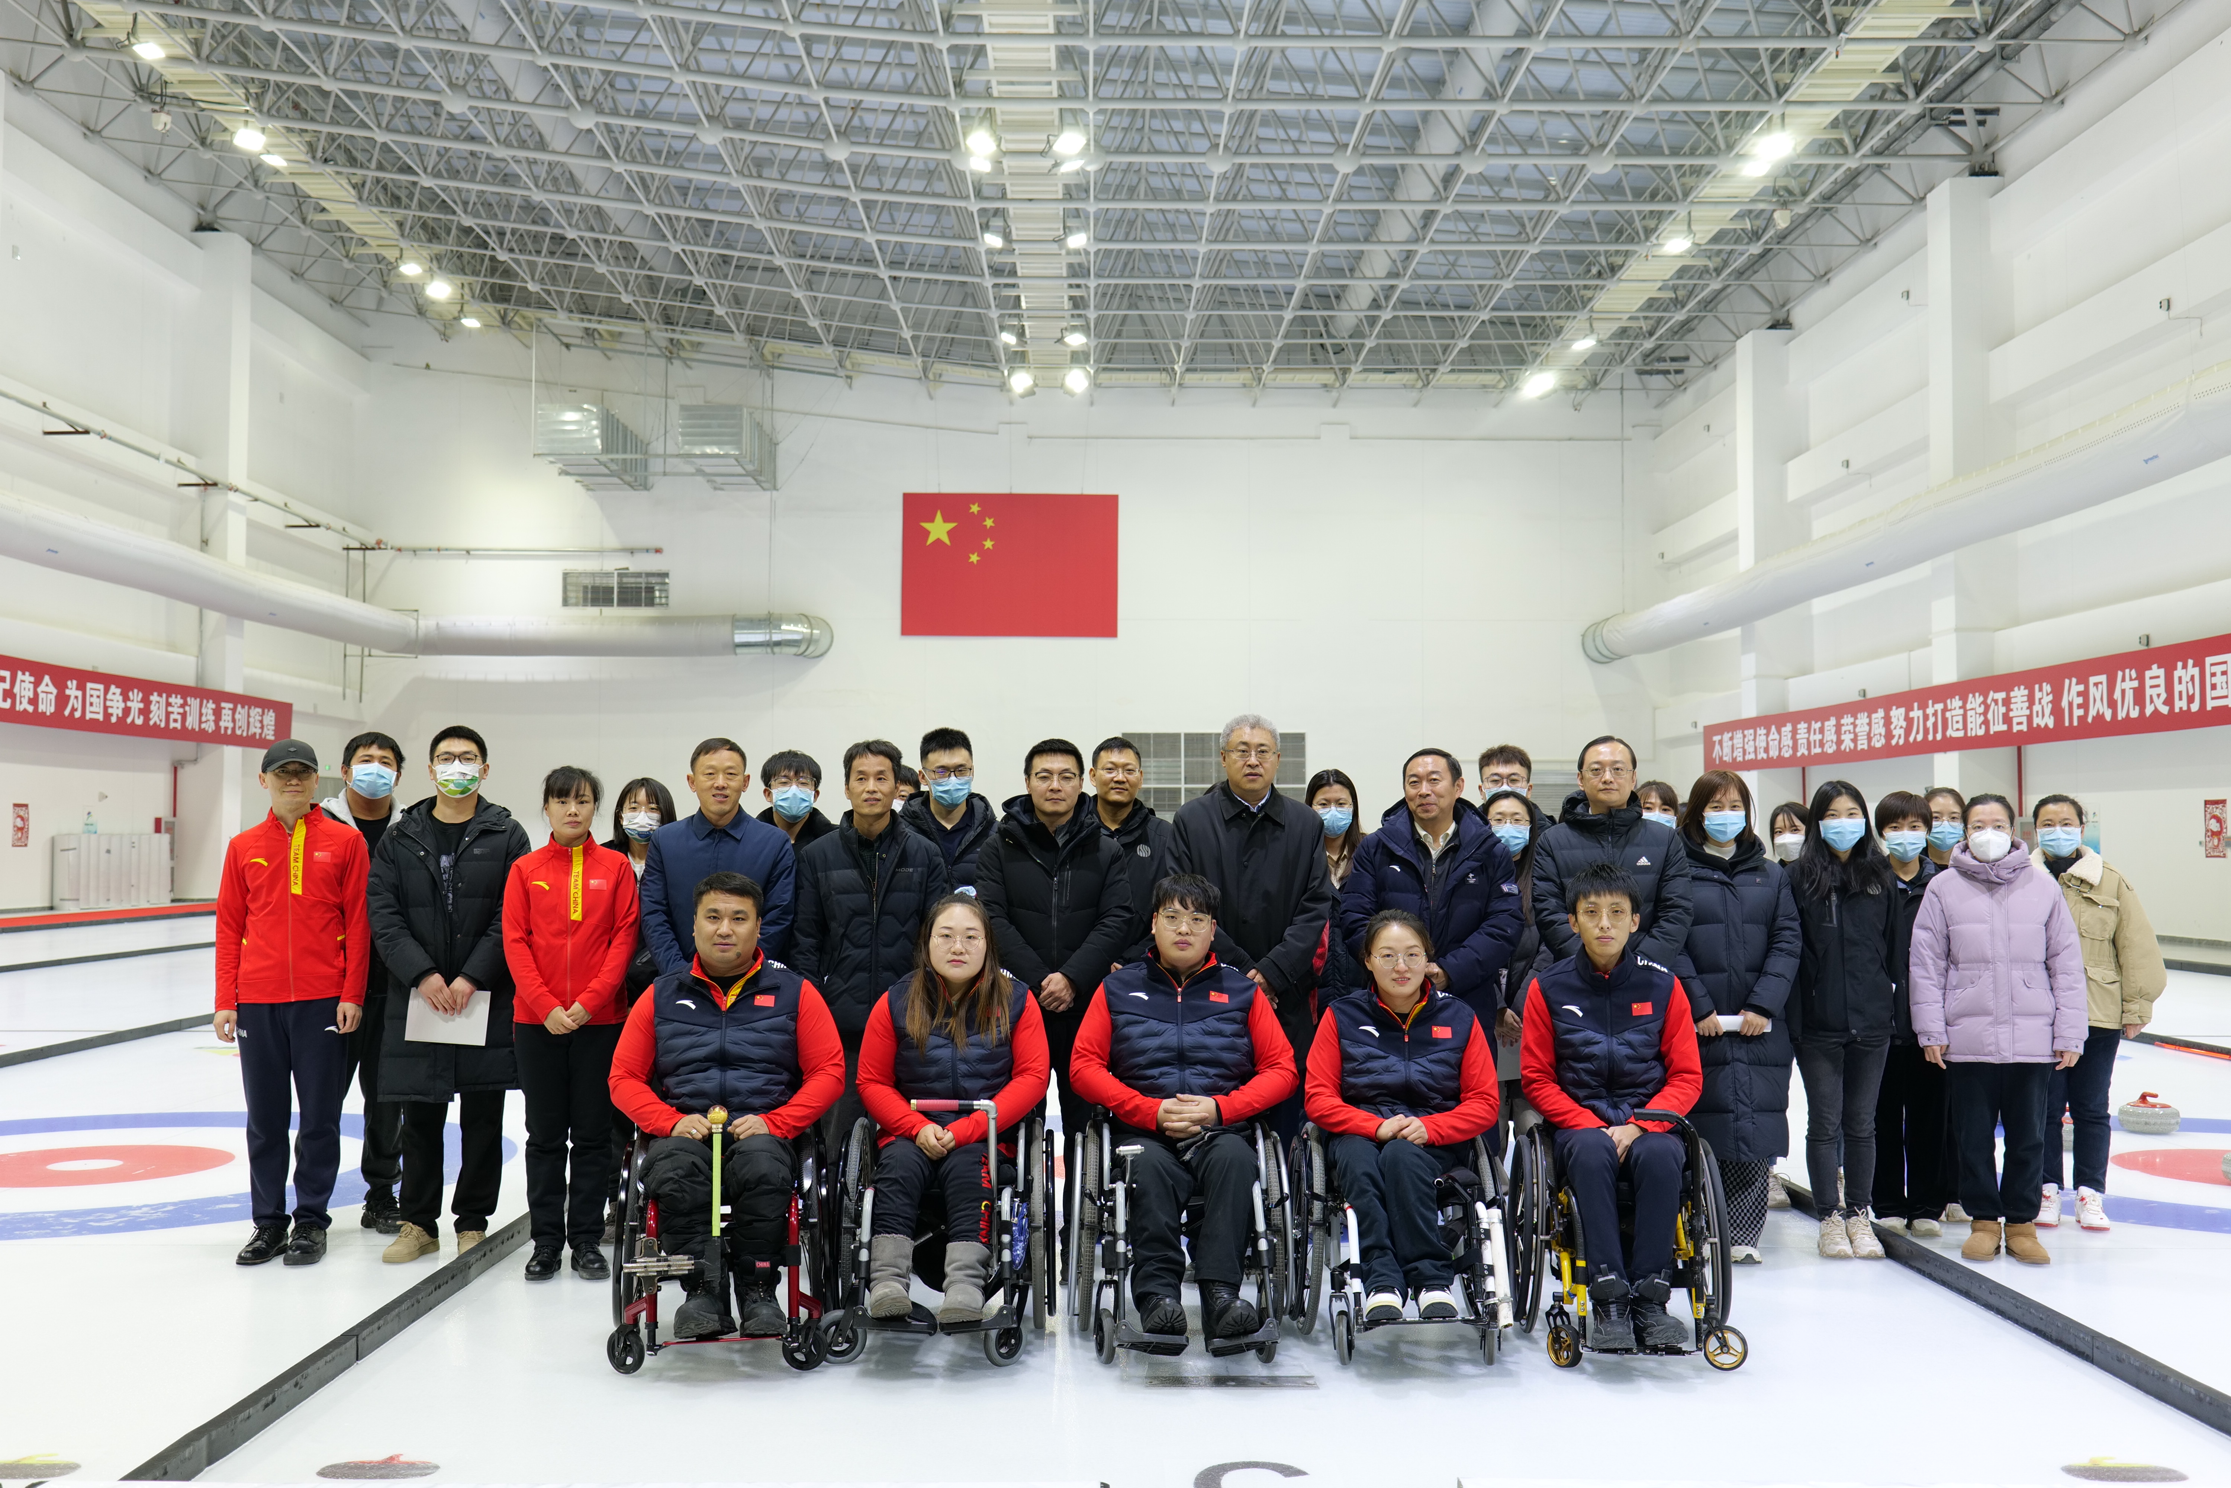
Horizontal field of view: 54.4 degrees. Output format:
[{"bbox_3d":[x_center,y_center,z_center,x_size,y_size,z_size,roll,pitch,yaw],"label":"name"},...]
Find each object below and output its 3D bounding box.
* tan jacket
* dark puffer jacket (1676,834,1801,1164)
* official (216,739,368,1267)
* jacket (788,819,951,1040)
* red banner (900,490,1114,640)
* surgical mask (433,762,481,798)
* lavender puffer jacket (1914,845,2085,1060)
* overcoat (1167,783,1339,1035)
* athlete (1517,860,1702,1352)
[{"bbox_3d":[3.646,0.731,8.227,0.640,0.695,0.330,0,-2,10],"label":"tan jacket"},{"bbox_3d":[2.126,0.872,7.419,0.450,1.123,0.360,0,-3,10],"label":"dark puffer jacket"},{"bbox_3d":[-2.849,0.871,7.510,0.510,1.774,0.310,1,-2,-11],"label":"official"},{"bbox_3d":[-0.820,0.600,7.261,0.545,0.732,0.330,0,-2,-4],"label":"jacket"},{"bbox_3d":[-2.785,-4.736,57.749,5.720,3.800,0.060,0,-2,0],"label":"red banner"},{"bbox_3d":[-2.261,0.123,7.461,0.155,0.126,0.085,1,-2,-13],"label":"surgical mask"},{"bbox_3d":[3.035,0.718,7.456,0.590,0.753,0.360,-1,-3,13],"label":"lavender puffer jacket"},{"bbox_3d":[0.453,0.596,7.141,0.560,0.950,0.370,0,-3,3],"label":"overcoat"},{"bbox_3d":[1.388,0.980,6.093,0.550,1.298,0.740,0,-3,8],"label":"athlete"}]

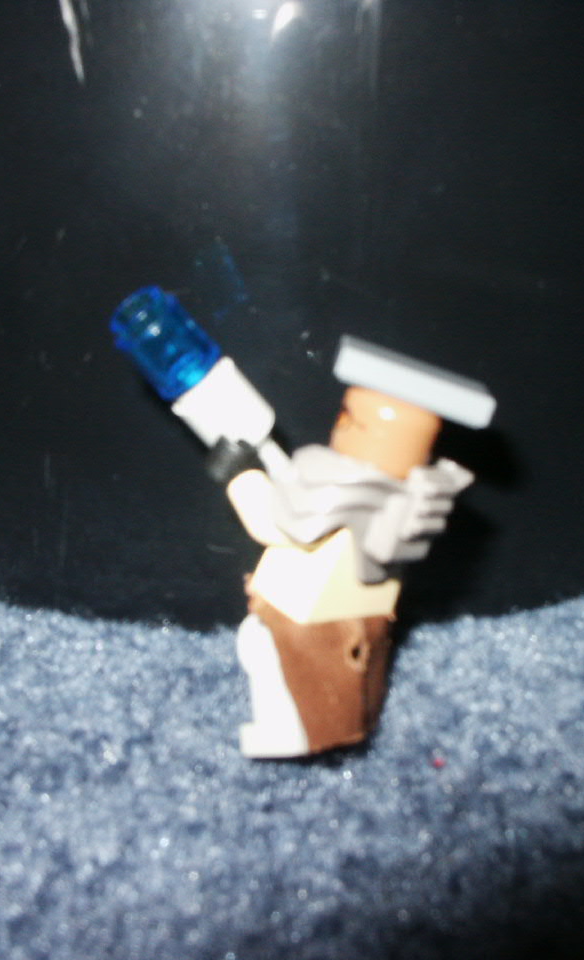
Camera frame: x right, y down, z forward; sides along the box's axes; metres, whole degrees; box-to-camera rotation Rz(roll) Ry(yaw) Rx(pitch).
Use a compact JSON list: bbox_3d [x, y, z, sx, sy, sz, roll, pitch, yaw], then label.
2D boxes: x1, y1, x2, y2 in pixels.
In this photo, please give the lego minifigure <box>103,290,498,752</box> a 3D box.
[{"bbox_3d":[-0.003,0.004,0.137,0.042,0.043,0.021,23,18,31],"label":"lego minifigure"}]

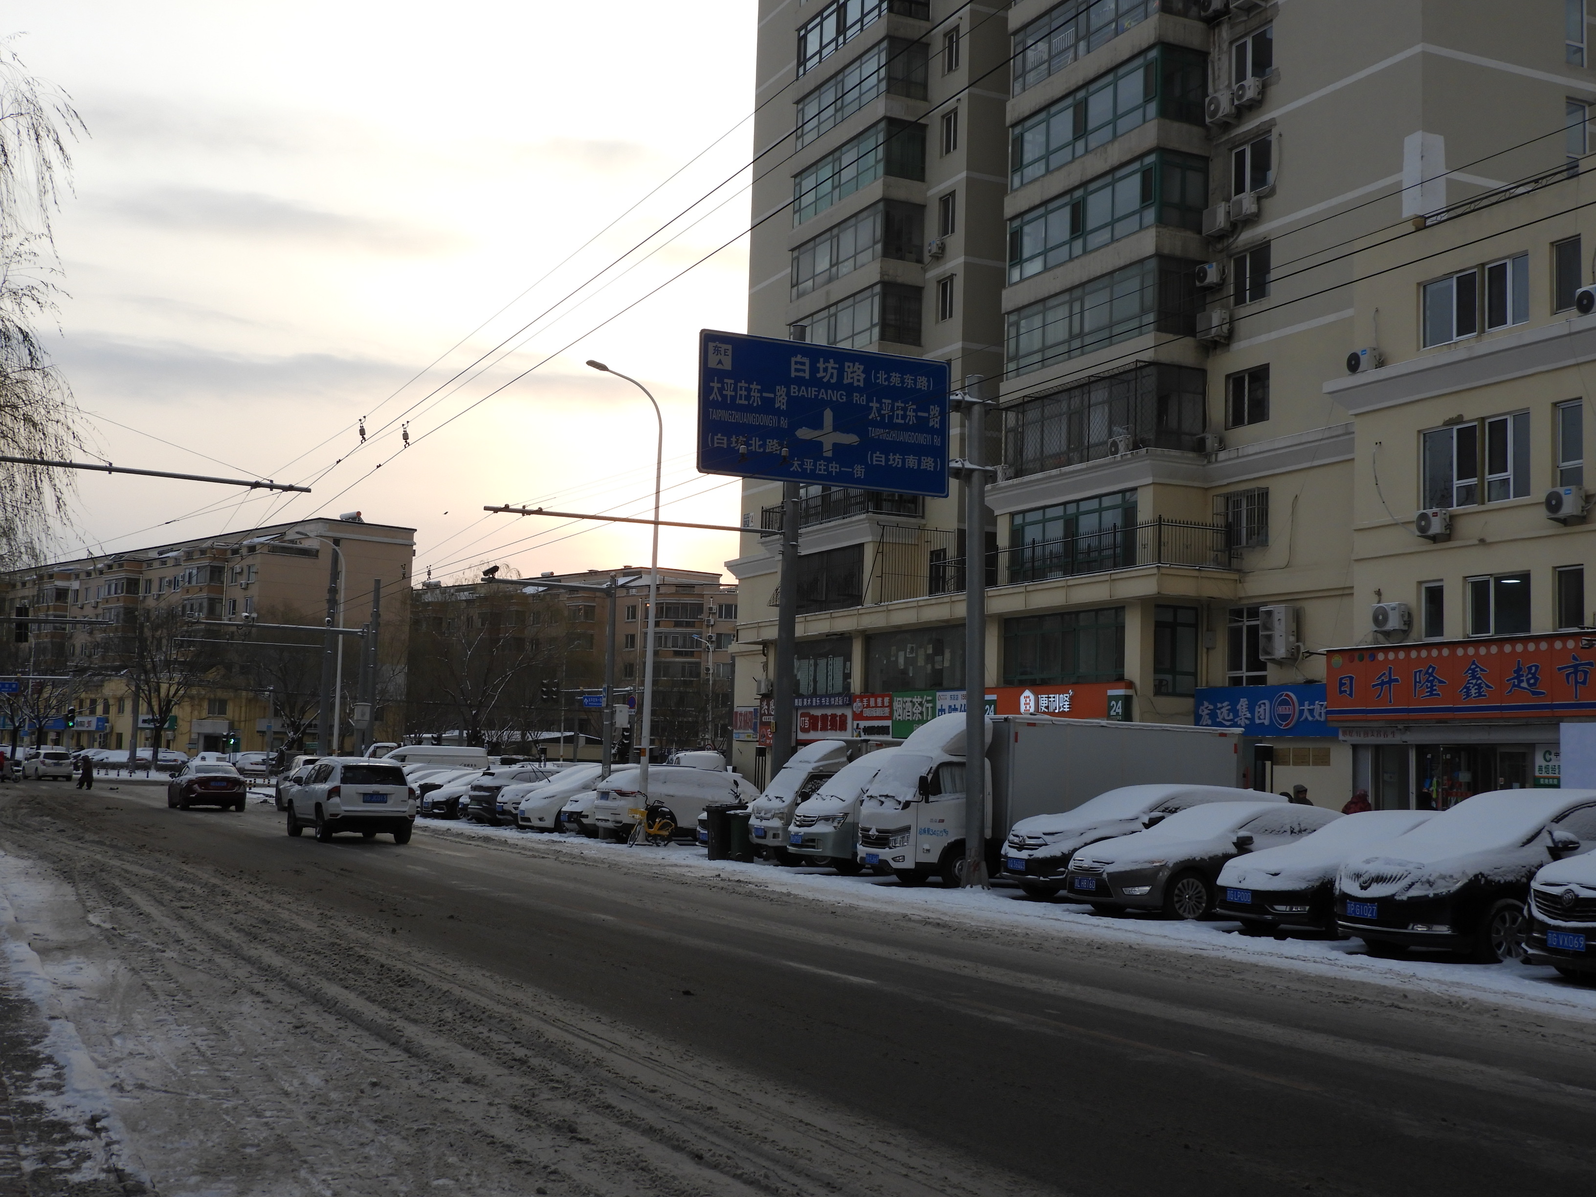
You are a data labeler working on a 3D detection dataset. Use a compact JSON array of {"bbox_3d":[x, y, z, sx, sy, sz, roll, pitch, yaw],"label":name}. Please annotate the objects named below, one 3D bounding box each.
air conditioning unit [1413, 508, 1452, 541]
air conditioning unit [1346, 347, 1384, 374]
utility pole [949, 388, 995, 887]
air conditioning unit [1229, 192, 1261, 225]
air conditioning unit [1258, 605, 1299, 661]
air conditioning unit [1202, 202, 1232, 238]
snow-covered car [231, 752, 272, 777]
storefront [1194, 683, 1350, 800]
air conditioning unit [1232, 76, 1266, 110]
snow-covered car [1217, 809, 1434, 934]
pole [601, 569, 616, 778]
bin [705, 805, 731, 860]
[{"bbox_3d":[12.315,-1.444,35.663,0.290,0.508,0.687,4,-6,-25],"label":"air conditioning unit"},{"bbox_3d":[12.152,-5.078,39.610,0.280,0.510,0.710,4,-6,-25],"label":"air conditioning unit"},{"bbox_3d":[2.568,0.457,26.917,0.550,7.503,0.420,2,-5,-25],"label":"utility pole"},{"bbox_3d":[11.055,-9.632,45.624,0.280,0.550,0.740,4,-6,-25],"label":"air conditioning unit"},{"bbox_3d":[11.337,0.809,43.500,0.370,1.240,0.920,4,-6,-25],"label":"air conditioning unit"},{"bbox_3d":[10.624,-9.582,46.700,0.310,0.640,0.830,4,-6,-25],"label":"air conditioning unit"},{"bbox_3d":[-32.867,10.034,111.491,1.820,1.520,4.600,4,-6,-25],"label":"snow-covered car"},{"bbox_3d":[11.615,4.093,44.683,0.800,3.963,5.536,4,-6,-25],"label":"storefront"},{"bbox_3d":[11.554,-12.956,47.280,0.310,0.597,0.756,4,-6,-25],"label":"air conditioning unit"},{"bbox_3d":[7.023,3.183,21.214,4.850,1.500,1.840,4,-6,-25],"label":"snow-covered car"},{"bbox_3d":[-4.295,2.439,42.048,0.250,6.041,0.250,4,-6,-25],"label":"pole"},{"bbox_3d":[-1.379,4.376,34.722,0.710,1.020,0.580,4,-6,-25],"label":"bin"}]

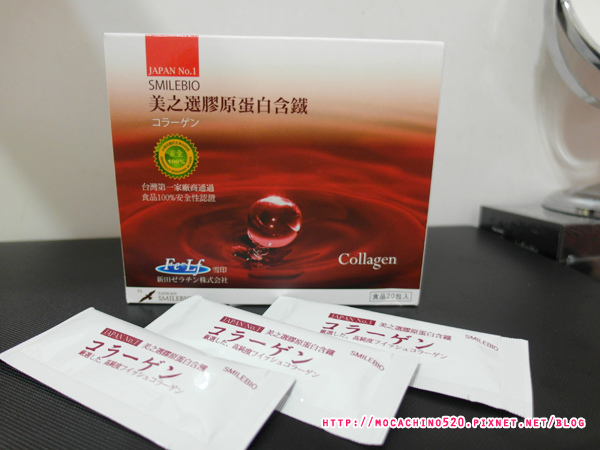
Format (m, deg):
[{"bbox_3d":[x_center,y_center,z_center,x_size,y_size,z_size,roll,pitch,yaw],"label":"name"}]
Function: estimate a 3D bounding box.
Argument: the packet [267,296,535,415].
[{"bbox_3d":[0.033,0.050,0.177,0.114,0.008,0.045,6,21,24],"label":"packet"}]

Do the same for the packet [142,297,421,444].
[{"bbox_3d":[-0.014,0.051,0.168,0.114,0.008,0.045,9,23,29],"label":"packet"}]

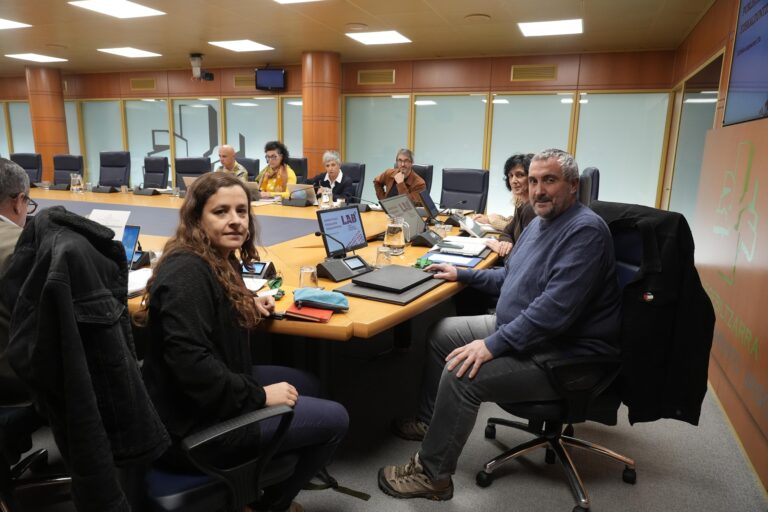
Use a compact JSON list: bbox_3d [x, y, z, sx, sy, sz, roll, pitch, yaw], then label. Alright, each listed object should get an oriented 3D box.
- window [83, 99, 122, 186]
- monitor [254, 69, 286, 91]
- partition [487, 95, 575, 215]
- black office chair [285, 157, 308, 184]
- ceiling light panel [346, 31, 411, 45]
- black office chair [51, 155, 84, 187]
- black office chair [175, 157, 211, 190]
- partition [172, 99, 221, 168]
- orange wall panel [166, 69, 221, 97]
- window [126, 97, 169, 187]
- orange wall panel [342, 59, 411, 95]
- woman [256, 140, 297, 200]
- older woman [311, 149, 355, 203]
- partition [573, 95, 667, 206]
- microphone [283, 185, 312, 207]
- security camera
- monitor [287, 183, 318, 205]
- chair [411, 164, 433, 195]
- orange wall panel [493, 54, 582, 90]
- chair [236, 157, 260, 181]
[{"bbox_3d":[-5.148,-1.852,9.518,1.052,2.030,0.060,6,13,21],"label":"window"},{"bbox_3d":[-1.738,-2.688,7.805,0.460,0.310,0.080,3,17,9],"label":"monitor"},{"bbox_3d":[1.866,-1.109,6.833,1.067,2.030,0.060,6,13,21],"label":"partition"},{"bbox_3d":[-1.187,-0.582,6.163,0.600,1.180,0.640,5,12,18],"label":"black office chair"},{"bbox_3d":[-0.045,-2.598,6.059,0.600,0.050,0.600,6,12,21],"label":"ceiling light panel"},{"bbox_3d":[-4.478,-0.836,7.050,0.640,1.150,0.660,6,13,19],"label":"black office chair"},{"bbox_3d":[-2.444,-0.620,6.272,0.640,1.150,0.660,5,12,17],"label":"black office chair"},{"bbox_3d":[-3.156,-1.642,8.756,1.064,2.030,0.060,6,13,21],"label":"partition"},{"bbox_3d":[-3.276,-2.979,8.861,1.140,0.465,0.050,6,12,21],"label":"orange wall panel"},{"bbox_3d":[-4.182,-1.764,9.195,1.050,2.040,0.050,6,12,20],"label":"window"},{"bbox_3d":[-0.114,-2.536,7.348,1.102,0.430,0.050,6,13,21],"label":"orange wall panel"},{"bbox_3d":[-1.221,-0.604,5.802,0.500,1.360,0.720,6,12,21],"label":"woman"},{"bbox_3d":[-0.598,-0.484,5.682,0.520,1.310,0.720,3,12,6],"label":"older woman"},{"bbox_3d":[2.930,-1.035,6.545,1.070,2.040,0.050,6,12,20],"label":"partition"},{"bbox_3d":[-0.815,-0.592,5.066,0.250,0.160,0.340,6,12,21],"label":"microphone"},{"bbox_3d":[-2.760,-2.778,7.527,0.150,0.321,0.180,3,11,6],"label":"security camera"},{"bbox_3d":[-0.896,-0.694,5.694,0.310,0.220,0.120,8,13,29],"label":"monitor"},{"bbox_3d":[0.231,-0.381,5.459,0.640,1.150,0.660,8,14,29],"label":"chair"},{"bbox_3d":[1.946,-2.372,6.662,1.110,0.430,0.040,6,12,20],"label":"orange wall panel"},{"bbox_3d":[-1.792,-0.595,6.233,0.640,1.150,0.660,5,12,18],"label":"chair"}]

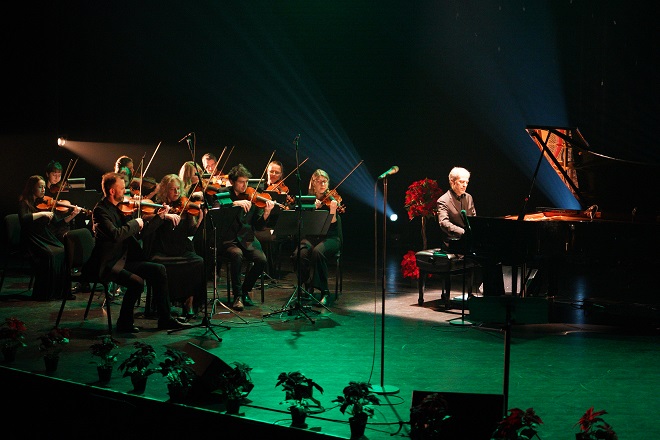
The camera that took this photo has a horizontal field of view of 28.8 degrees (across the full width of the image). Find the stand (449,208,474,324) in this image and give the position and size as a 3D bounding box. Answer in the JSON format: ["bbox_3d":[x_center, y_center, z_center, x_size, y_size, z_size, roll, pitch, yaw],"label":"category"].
[{"bbox_3d":[1.225,0.433,11.715,0.250,1.050,0.250,0,7,0],"label":"stand"}]

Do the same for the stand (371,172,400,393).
[{"bbox_3d":[0.392,0.455,9.303,0.250,1.600,0.250,0,7,0],"label":"stand"}]

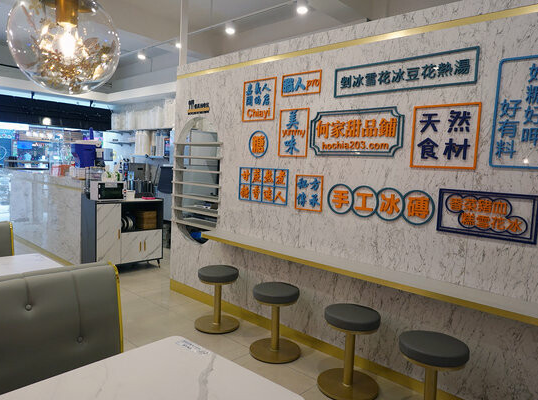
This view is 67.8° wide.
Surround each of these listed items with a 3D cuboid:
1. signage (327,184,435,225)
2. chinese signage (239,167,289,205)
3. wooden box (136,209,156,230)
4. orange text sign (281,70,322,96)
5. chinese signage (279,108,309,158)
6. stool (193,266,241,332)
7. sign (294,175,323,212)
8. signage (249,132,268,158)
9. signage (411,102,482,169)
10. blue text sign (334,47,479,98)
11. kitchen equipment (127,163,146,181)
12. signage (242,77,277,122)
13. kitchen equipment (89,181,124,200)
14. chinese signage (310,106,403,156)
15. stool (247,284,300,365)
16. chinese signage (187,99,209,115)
[{"bbox_3d":[0.702,0.020,2.612,0.752,0.212,0.030,7,7,42],"label":"signage"},{"bbox_3d":[-0.057,-0.122,3.344,0.559,0.282,0.030,7,6,42],"label":"chinese signage"},{"bbox_3d":[-1.546,0.247,5.091,0.169,0.223,0.200,-1,6,-42],"label":"wooden box"},{"bbox_3d":[0.238,-0.886,3.049,0.379,0.161,0.030,7,6,42],"label":"orange text sign"},{"bbox_3d":[0.189,-0.510,3.054,0.283,0.359,0.030,7,7,42],"label":"chinese signage"},{"bbox_3d":[-0.428,0.825,3.388,0.381,0.473,0.381,3,5,0],"label":"stool"},{"bbox_3d":[0.297,-0.053,3.020,0.258,0.261,0.030,7,6,42],"label":"sign"},{"bbox_3d":[-0.084,-0.463,3.303,0.217,0.220,0.030,7,7,42],"label":"signage"},{"bbox_3d":[1.022,-0.373,2.344,0.377,0.370,0.030,7,6,42],"label":"signage"},{"bbox_3d":[0.802,-0.775,2.489,0.918,0.193,0.030,7,7,42],"label":"blue text sign"},{"bbox_3d":[-2.038,-0.434,6.200,0.240,0.280,0.240,7,7,42],"label":"kitchen equipment"},{"bbox_3d":[-0.079,-0.818,3.284,0.365,0.334,0.030,7,7,42],"label":"signage"},{"bbox_3d":[-1.874,-0.119,4.664,0.230,0.217,0.335,7,7,42],"label":"kitchen equipment"},{"bbox_3d":[0.571,-0.453,2.711,0.712,0.313,0.030,7,7,42],"label":"chinese signage"},{"bbox_3d":[0.051,0.882,2.940,0.382,0.470,0.382,3,5,0],"label":"stool"},{"bbox_3d":[-0.687,-0.905,3.899,0.323,0.136,0.030,7,6,42],"label":"chinese signage"}]

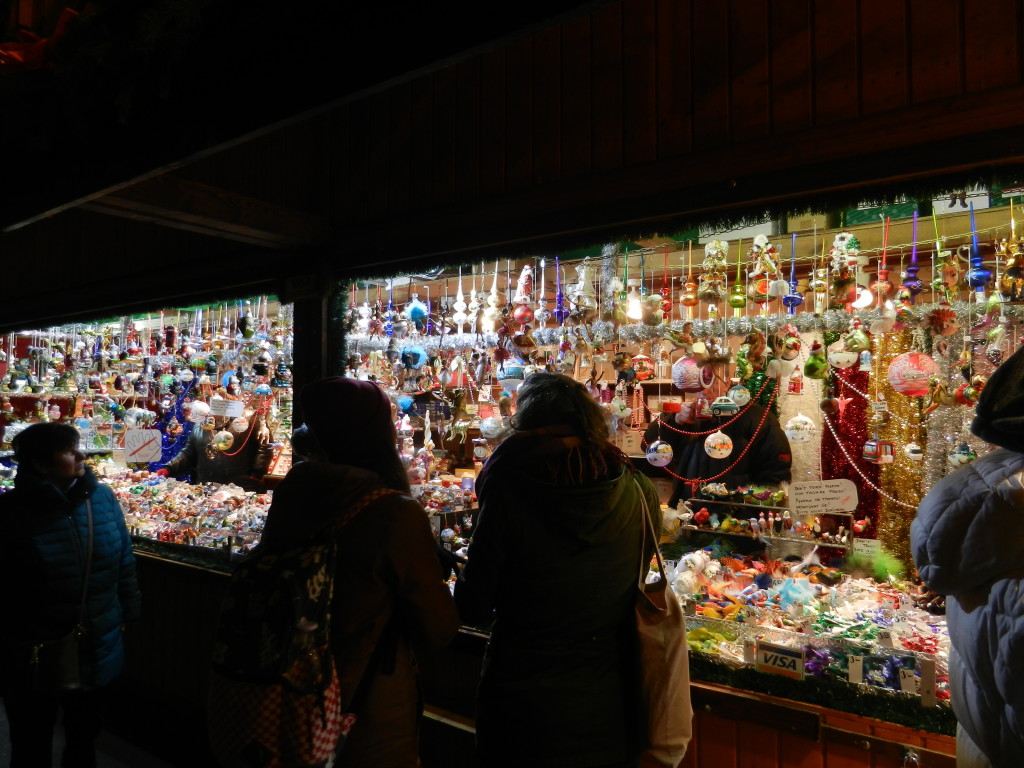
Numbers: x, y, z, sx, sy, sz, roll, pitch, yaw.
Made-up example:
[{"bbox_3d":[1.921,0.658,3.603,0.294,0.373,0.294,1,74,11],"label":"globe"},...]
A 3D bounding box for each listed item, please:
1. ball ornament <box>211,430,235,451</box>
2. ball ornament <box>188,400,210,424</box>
[{"bbox_3d":[-1.489,0.292,3.820,0.100,0.105,0.100,-1,-2,38],"label":"ball ornament"},{"bbox_3d":[-1.634,0.144,3.870,0.107,0.108,0.107,-1,-2,38],"label":"ball ornament"}]

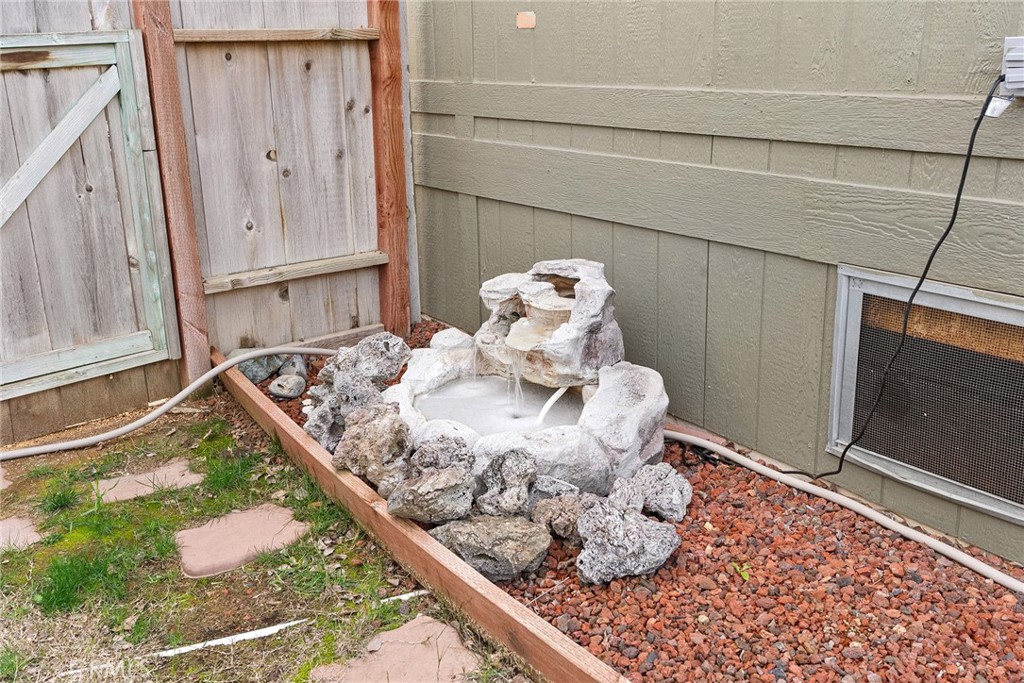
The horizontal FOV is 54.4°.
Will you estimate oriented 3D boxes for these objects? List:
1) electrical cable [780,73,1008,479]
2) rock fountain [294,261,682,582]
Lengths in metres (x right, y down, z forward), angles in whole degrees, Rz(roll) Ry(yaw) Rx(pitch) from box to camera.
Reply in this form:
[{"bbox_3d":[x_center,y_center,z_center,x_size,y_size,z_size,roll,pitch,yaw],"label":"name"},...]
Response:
[{"bbox_3d":[0.846,-0.089,2.337,0.094,1.028,0.481,-13,20,-34],"label":"electrical cable"},{"bbox_3d":[0.013,0.098,2.740,0.862,0.497,1.326,-14,21,-37],"label":"rock fountain"}]

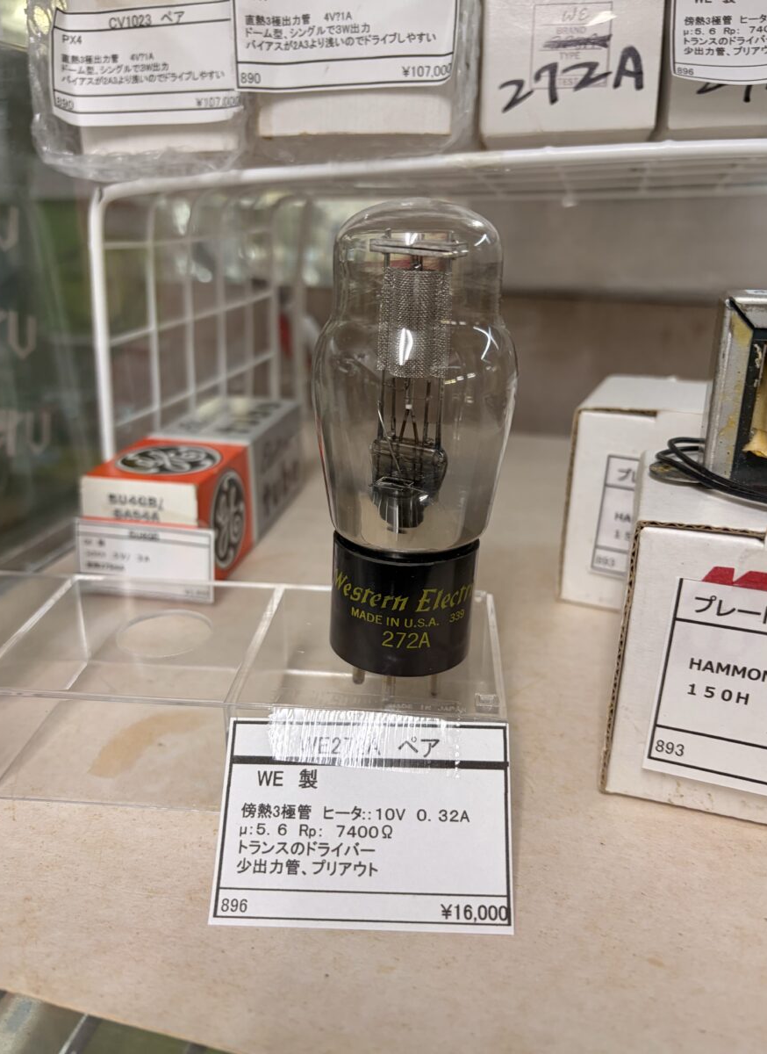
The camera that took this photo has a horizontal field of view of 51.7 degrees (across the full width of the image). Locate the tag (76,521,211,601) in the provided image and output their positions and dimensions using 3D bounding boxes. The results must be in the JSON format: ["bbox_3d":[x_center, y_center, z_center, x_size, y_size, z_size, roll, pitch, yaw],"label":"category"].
[{"bbox_3d":[-0.084,0.012,0.277,0.051,0.027,0.002,6,13,10],"label":"tag"}]

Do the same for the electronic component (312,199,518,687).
[{"bbox_3d":[0.006,-0.013,0.181,0.045,0.113,0.045,1,22,-3],"label":"electronic component"}]

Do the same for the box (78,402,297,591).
[{"bbox_3d":[-0.071,-0.019,0.331,0.042,0.043,0.124,4,22,10],"label":"box"}]

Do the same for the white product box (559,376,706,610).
[{"bbox_3d":[0.111,-0.009,0.276,0.080,0.069,0.057,10,24,23],"label":"white product box"}]

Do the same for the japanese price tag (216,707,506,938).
[{"bbox_3d":[-0.004,0.060,0.161,0.059,0.002,0.040,1,63,2],"label":"japanese price tag"}]

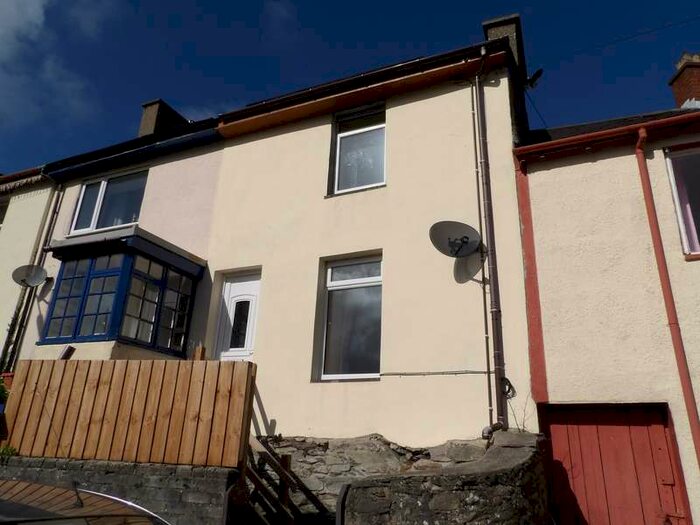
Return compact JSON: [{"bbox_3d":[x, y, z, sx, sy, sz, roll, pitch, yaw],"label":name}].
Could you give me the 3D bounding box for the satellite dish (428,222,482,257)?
[{"bbox_3d":[1.272,-0.325,5.732,0.600,0.530,0.360,5,-21,-6],"label":"satellite dish"}]

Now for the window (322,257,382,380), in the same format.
[{"bbox_3d":[0.075,0.745,6.571,0.930,1.640,0.080,-6,-22,23],"label":"window"}]

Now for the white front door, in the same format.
[{"bbox_3d":[-1.626,1.190,7.215,0.840,2.050,0.080,-6,-22,23],"label":"white front door"}]

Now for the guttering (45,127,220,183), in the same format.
[{"bbox_3d":[-4.141,-2.017,8.956,4.250,0.170,0.150,-6,-22,23],"label":"guttering"}]

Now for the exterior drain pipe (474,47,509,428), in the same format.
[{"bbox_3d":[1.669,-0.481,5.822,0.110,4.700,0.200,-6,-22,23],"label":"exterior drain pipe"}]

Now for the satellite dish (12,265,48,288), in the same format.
[{"bbox_3d":[-5.834,0.206,8.803,0.560,0.500,0.360,7,-21,-10],"label":"satellite dish"}]

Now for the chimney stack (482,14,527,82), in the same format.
[{"bbox_3d":[3.266,-4.238,10.191,0.720,1.250,1.000,-6,-22,23],"label":"chimney stack"}]

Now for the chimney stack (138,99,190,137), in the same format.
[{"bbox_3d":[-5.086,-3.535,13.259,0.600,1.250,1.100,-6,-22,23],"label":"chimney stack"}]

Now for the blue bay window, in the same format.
[{"bbox_3d":[-3.298,0.595,7.104,1.520,1.380,1.320,-6,-22,23],"label":"blue bay window"}]

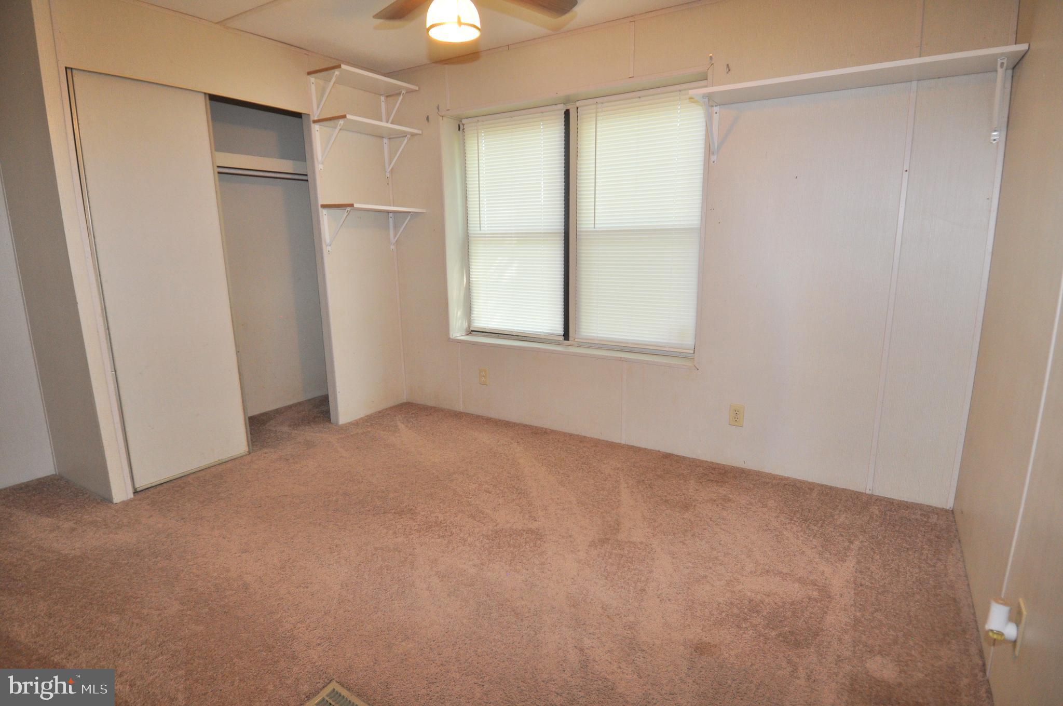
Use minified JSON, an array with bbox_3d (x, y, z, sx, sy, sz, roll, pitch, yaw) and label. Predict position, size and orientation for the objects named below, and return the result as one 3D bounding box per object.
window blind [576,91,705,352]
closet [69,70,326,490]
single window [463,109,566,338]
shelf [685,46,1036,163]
[{"bbox_3d":[0.573,-0.689,2.993,0.740,1.380,0.055,7,14,33],"label":"window blind"},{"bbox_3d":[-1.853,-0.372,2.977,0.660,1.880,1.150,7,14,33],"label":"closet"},{"bbox_3d":[-0.118,-0.800,3.472,0.780,1.390,0.100,7,14,33],"label":"single window"},{"bbox_3d":[1.217,-0.955,2.148,1.140,0.275,0.255,7,14,33],"label":"shelf"}]

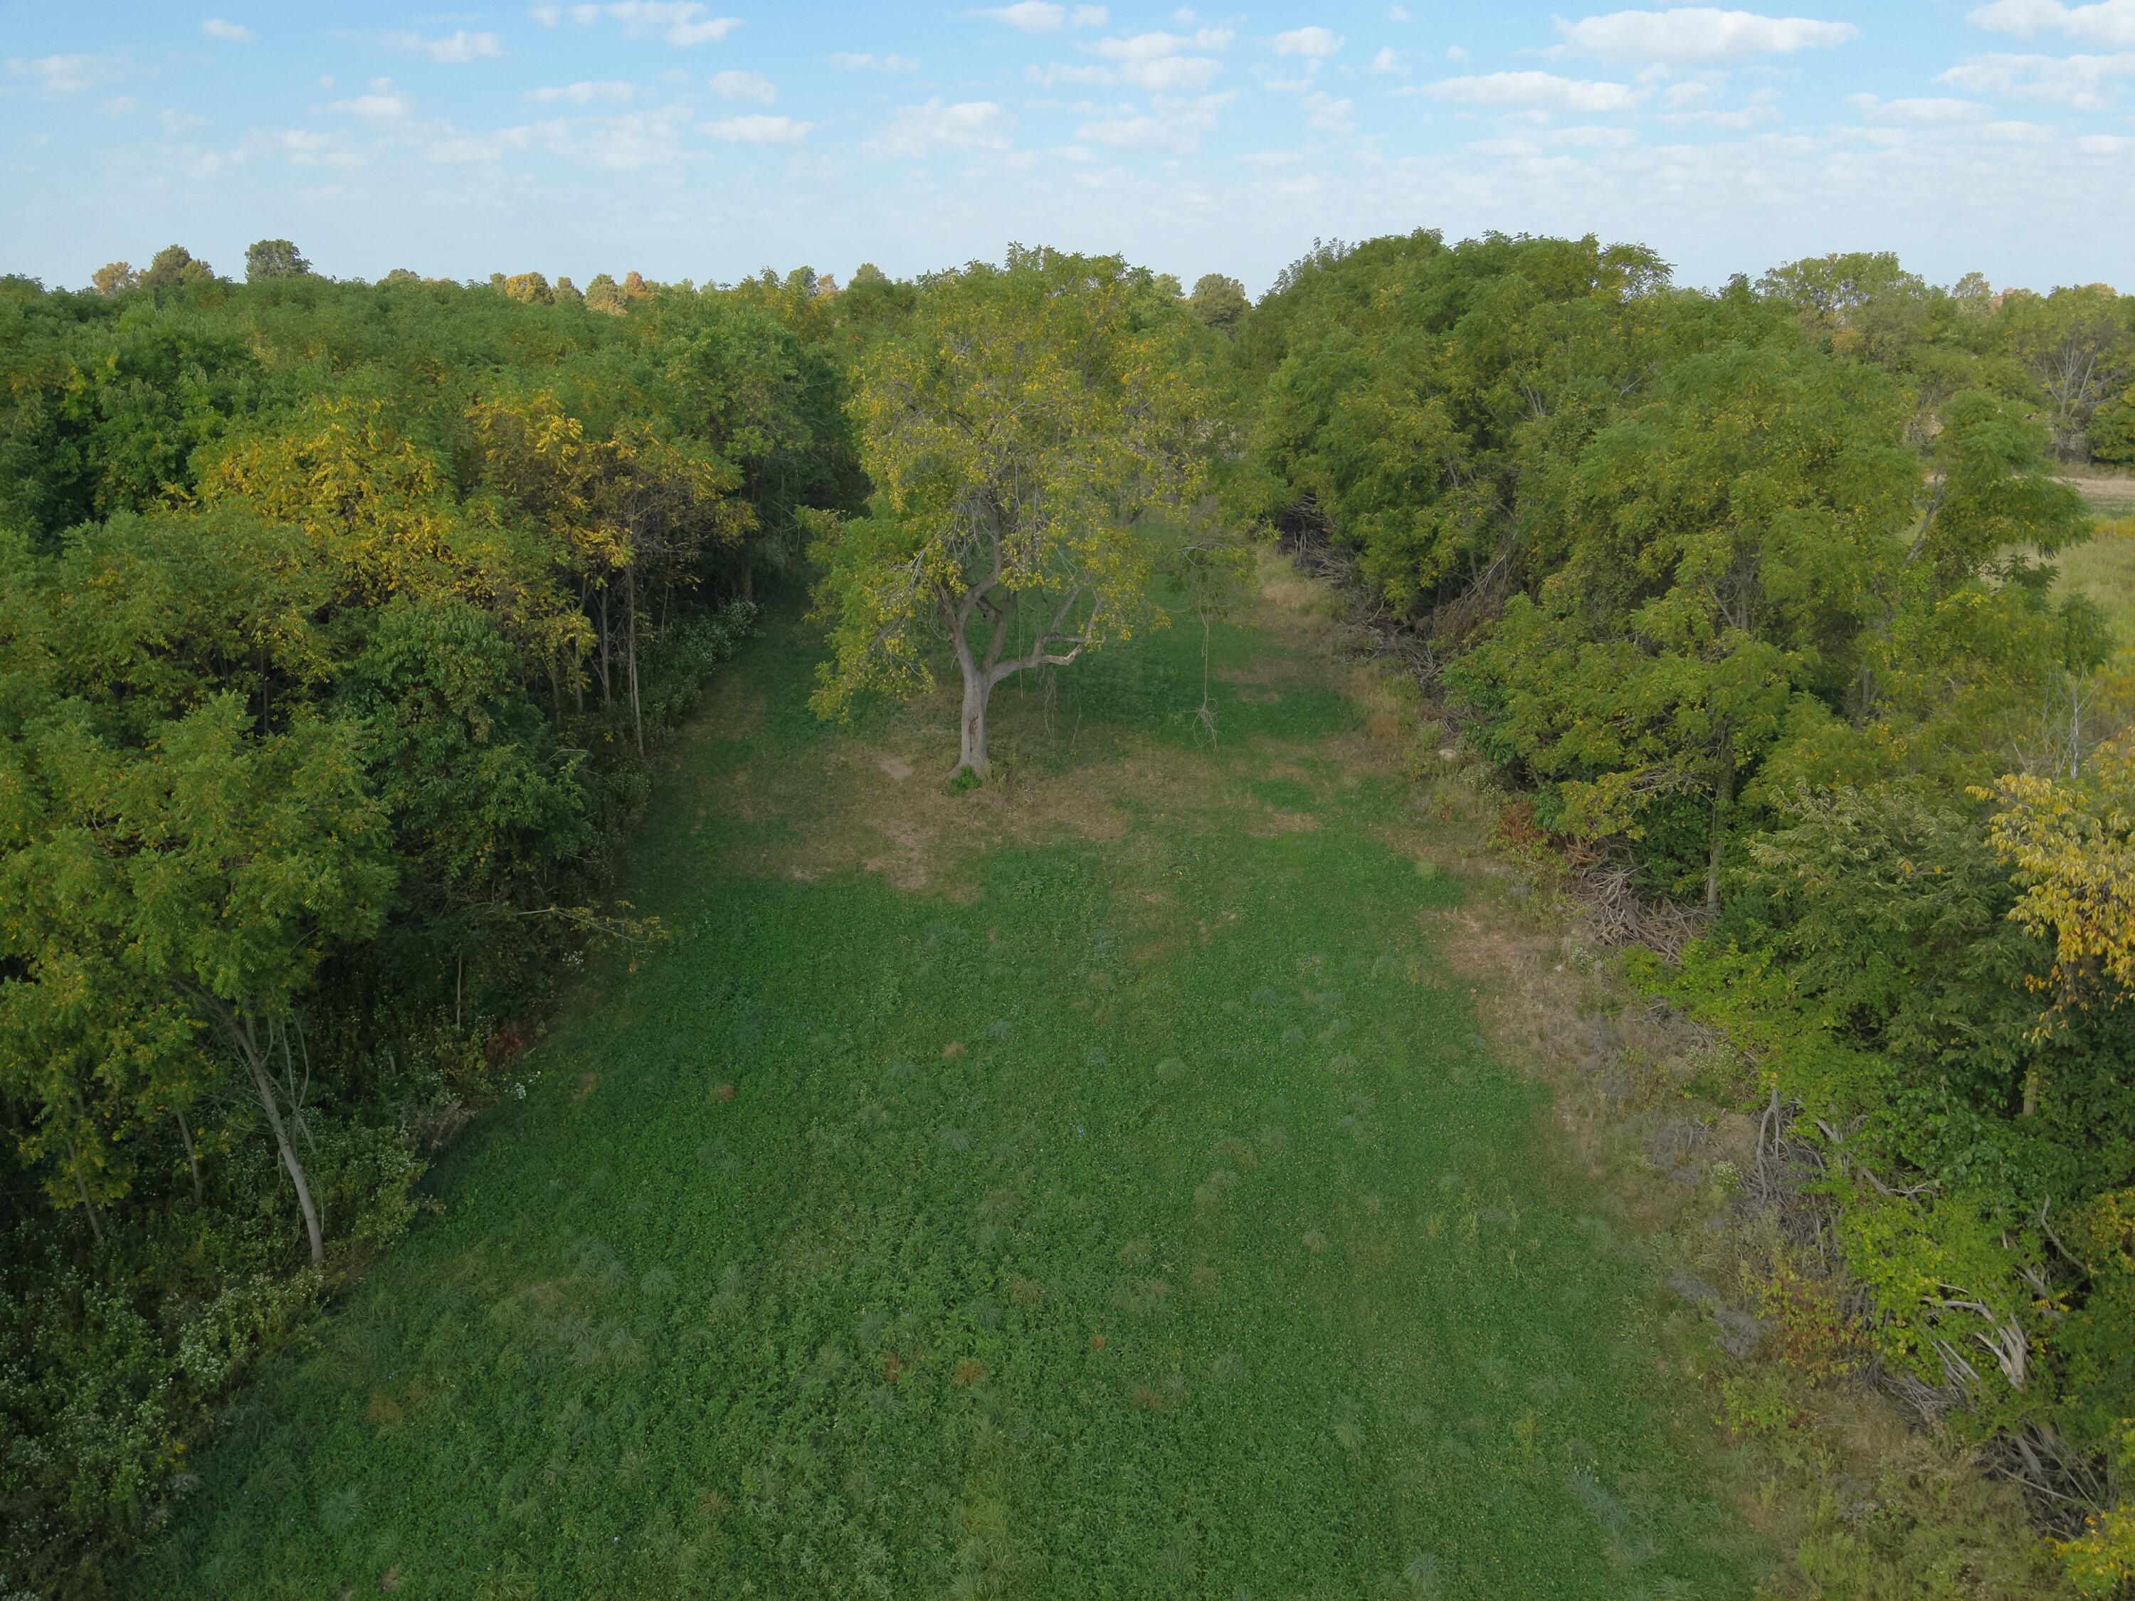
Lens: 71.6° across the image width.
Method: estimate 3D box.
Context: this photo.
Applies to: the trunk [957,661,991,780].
[{"bbox_3d":[-2.376,-2.055,37.182,0.800,2.960,0.750,0,19,0],"label":"trunk"}]

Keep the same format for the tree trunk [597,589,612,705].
[{"bbox_3d":[-12.703,-3.971,40.337,0.190,3.770,0.190,0,19,0],"label":"tree trunk"}]

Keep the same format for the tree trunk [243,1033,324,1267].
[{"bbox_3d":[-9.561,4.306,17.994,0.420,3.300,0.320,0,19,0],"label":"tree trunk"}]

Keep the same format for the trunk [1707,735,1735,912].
[{"bbox_3d":[12.554,0.507,28.321,0.360,3.680,0.340,0,19,0],"label":"trunk"}]

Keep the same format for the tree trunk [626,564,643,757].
[{"bbox_3d":[-10.854,-3.355,37.029,0.220,5.110,0.220,0,19,0],"label":"tree trunk"}]

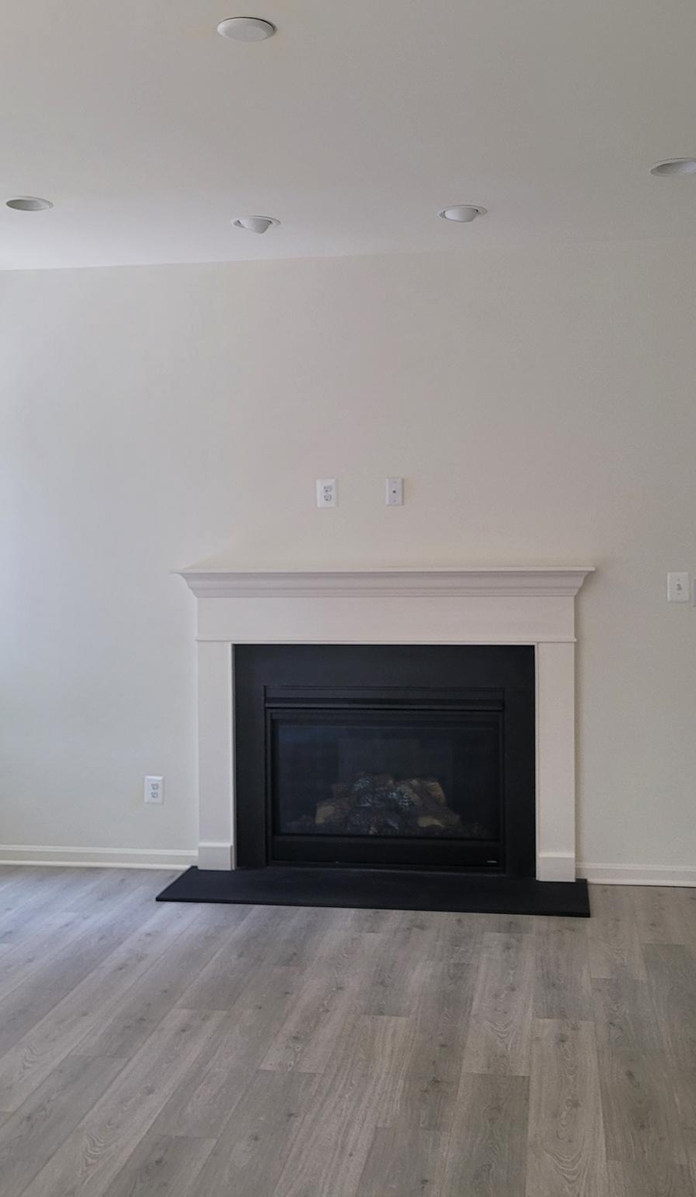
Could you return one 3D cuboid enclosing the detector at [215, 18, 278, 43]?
[{"bbox_3d":[-0.247,-1.384,2.924,0.140,0.032,0.140,0,2,0],"label":"detector"}]

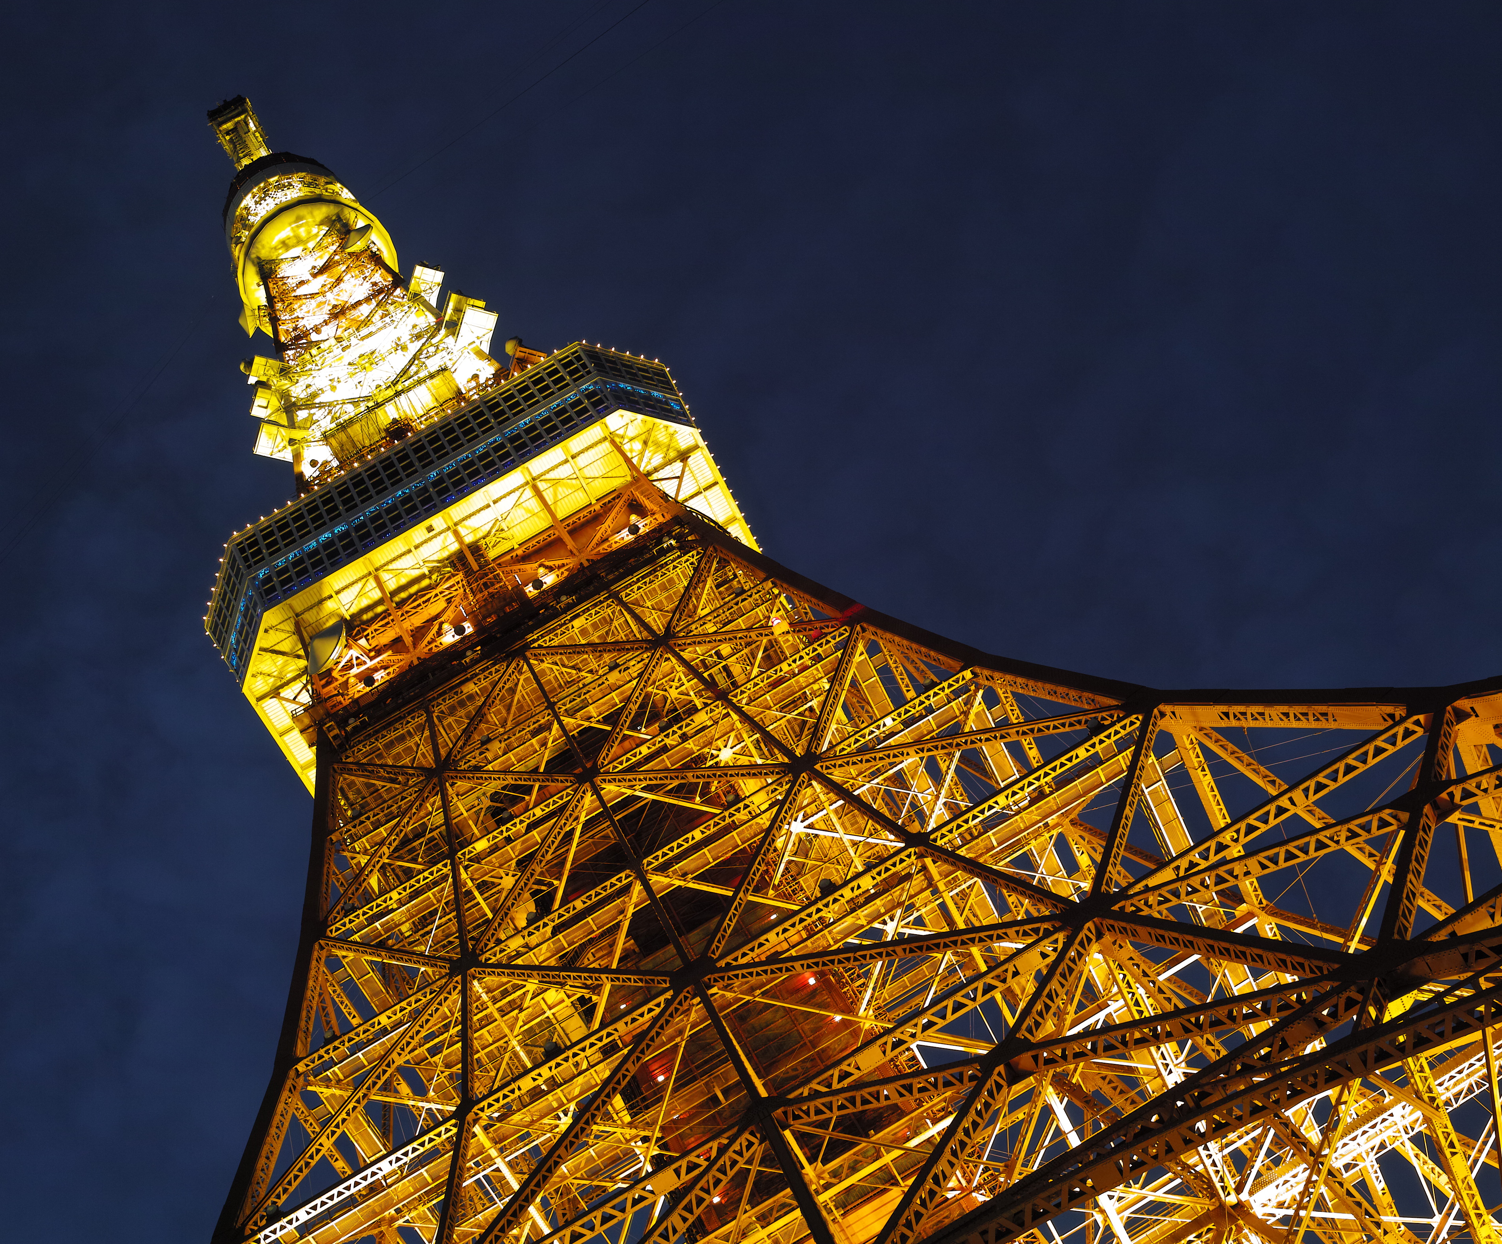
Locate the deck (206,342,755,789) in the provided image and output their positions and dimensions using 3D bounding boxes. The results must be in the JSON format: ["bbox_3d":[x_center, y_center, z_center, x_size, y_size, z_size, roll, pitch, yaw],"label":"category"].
[{"bbox_3d":[-12.580,3.310,141.280,31.490,9.730,31.490,-30,-60,-4],"label":"deck"}]

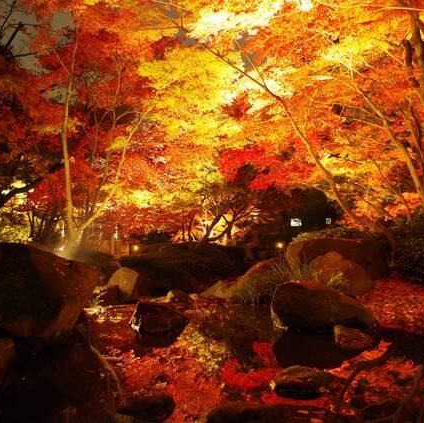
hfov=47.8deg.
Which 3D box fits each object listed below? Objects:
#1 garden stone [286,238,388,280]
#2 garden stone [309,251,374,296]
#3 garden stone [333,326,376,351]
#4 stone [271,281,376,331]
[{"bbox_3d":[2.281,0.843,8.700,1.757,0.726,1.150,0,0,15],"label":"garden stone"},{"bbox_3d":[2.013,0.948,7.500,0.949,0.694,0.750,0,0,15],"label":"garden stone"},{"bbox_3d":[1.589,1.377,5.300,0.437,0.259,0.360,0,0,17],"label":"garden stone"},{"bbox_3d":[1.502,1.230,6.450,1.363,0.618,0.850,0,0,13],"label":"stone"}]

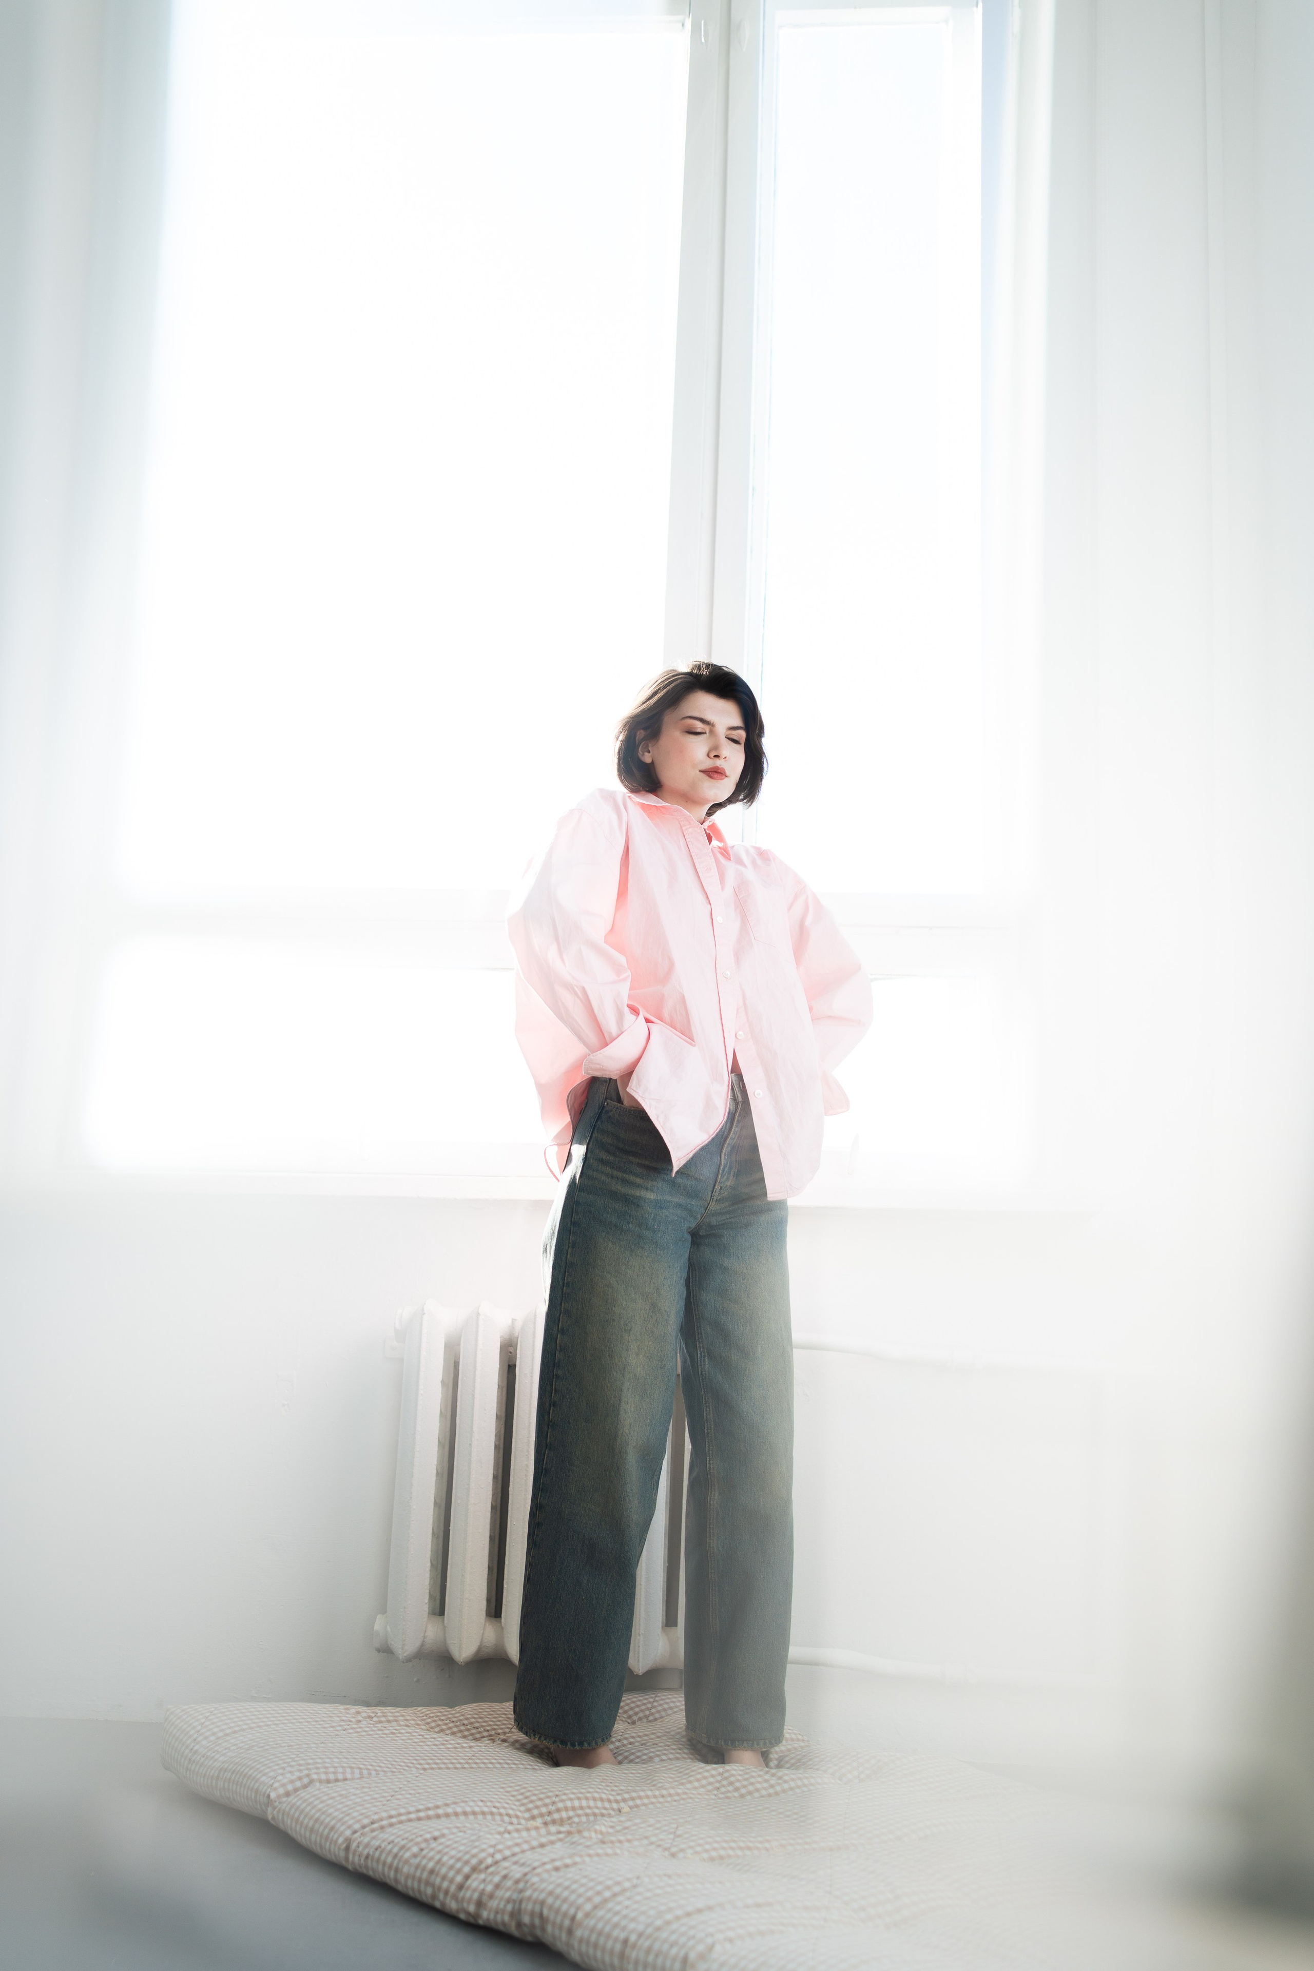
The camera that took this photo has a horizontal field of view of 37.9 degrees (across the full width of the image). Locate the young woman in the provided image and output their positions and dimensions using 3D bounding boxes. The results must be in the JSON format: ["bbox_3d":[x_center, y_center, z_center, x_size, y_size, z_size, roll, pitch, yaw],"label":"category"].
[{"bbox_3d":[0.050,0.322,2.922,0.570,1.683,0.370,5,-9,-27],"label":"young woman"}]

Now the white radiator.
[{"bbox_3d":[-0.139,0.831,3.222,0.655,0.587,0.140,1,-8,5],"label":"white radiator"}]

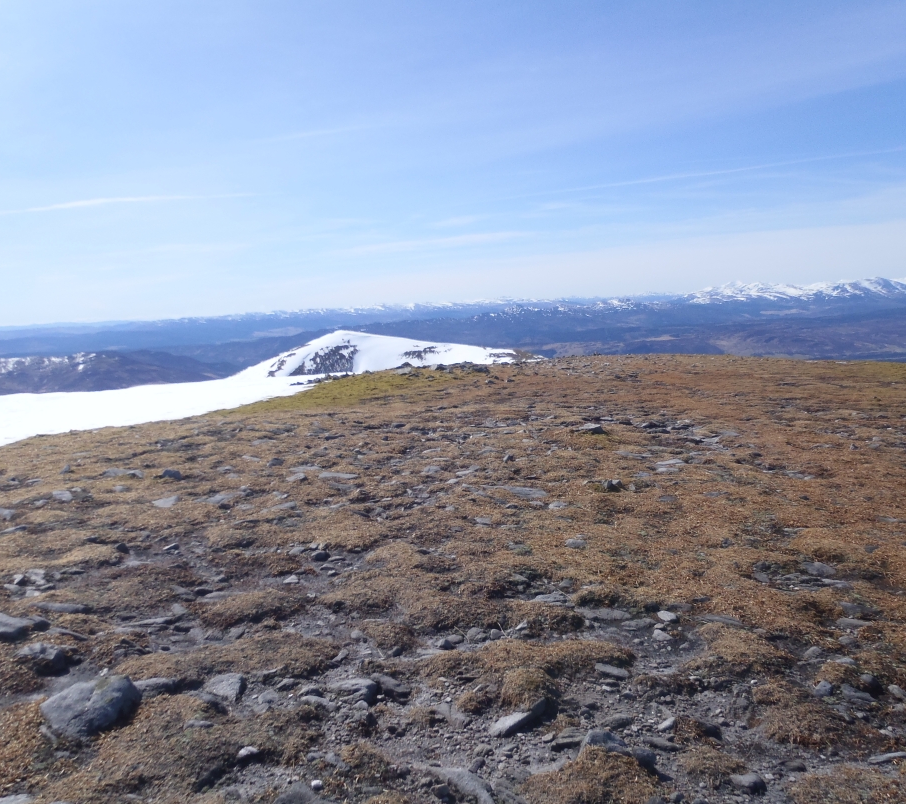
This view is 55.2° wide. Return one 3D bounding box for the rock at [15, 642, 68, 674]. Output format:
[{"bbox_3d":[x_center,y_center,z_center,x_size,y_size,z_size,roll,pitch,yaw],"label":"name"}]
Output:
[{"bbox_3d":[-2.108,1.314,4.445,0.224,0.123,0.157,-1,5,10],"label":"rock"}]

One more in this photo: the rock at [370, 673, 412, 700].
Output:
[{"bbox_3d":[-0.285,1.293,3.943,0.191,0.071,0.117,1,6,35],"label":"rock"}]

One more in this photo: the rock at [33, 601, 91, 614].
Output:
[{"bbox_3d":[-2.457,1.293,5.460,0.329,0.051,0.161,-2,5,5],"label":"rock"}]

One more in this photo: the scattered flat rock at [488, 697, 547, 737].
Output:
[{"bbox_3d":[0.267,1.291,3.567,0.269,0.078,0.133,-7,7,-42],"label":"scattered flat rock"}]

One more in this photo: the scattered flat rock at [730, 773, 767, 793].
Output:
[{"bbox_3d":[1.016,1.312,2.984,0.120,0.045,0.079,-1,5,15],"label":"scattered flat rock"}]

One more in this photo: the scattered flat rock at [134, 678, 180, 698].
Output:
[{"bbox_3d":[-1.388,1.337,4.048,0.201,0.054,0.117,-3,5,-5],"label":"scattered flat rock"}]

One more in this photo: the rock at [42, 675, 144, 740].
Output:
[{"bbox_3d":[-1.578,1.321,3.781,0.388,0.161,0.263,-6,6,-32],"label":"rock"}]

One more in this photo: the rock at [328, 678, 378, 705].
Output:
[{"bbox_3d":[-0.451,1.302,3.902,0.216,0.071,0.144,-2,5,0],"label":"rock"}]

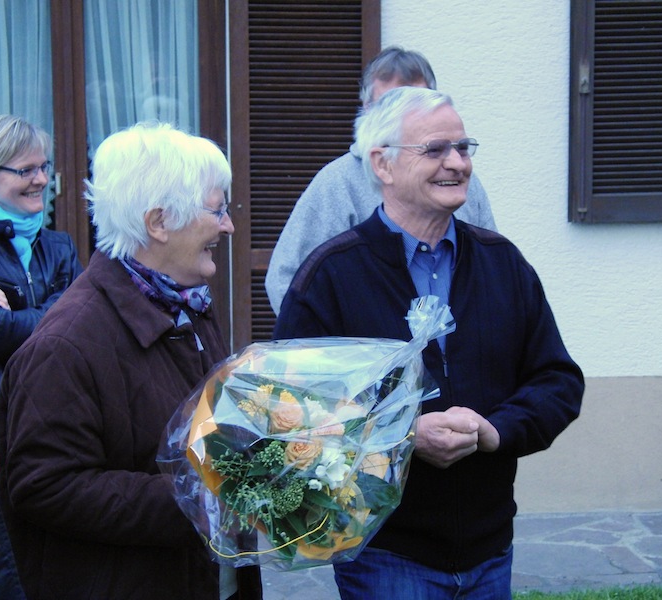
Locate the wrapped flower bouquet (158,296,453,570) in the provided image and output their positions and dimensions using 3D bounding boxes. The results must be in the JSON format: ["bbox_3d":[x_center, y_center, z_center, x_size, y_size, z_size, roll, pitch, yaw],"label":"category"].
[{"bbox_3d":[-0.022,0.208,3.570,0.400,0.520,0.370,42,3,-11],"label":"wrapped flower bouquet"}]

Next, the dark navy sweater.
[{"bbox_3d":[0.189,0.171,4.200,0.610,0.670,0.400,-5,10,-28],"label":"dark navy sweater"}]

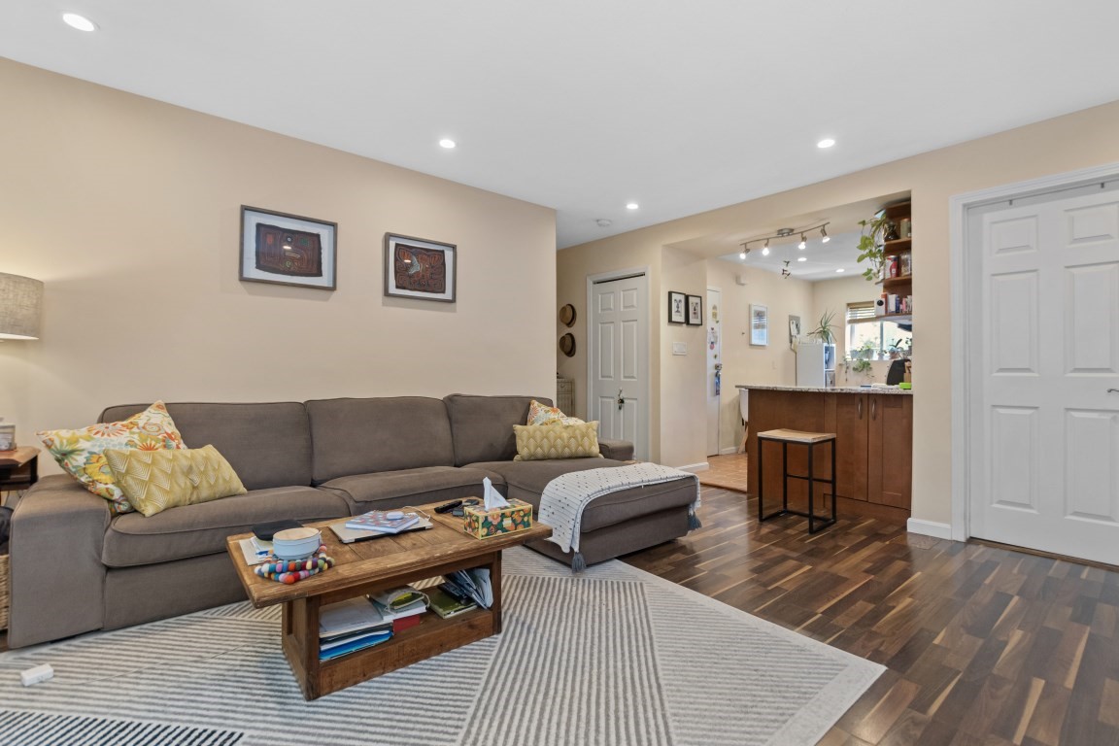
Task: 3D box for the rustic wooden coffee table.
[{"bbox_3d":[-0.626,0.814,1.788,1.010,0.414,0.596,0,0,-39],"label":"rustic wooden coffee table"}]

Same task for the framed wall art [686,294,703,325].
[{"bbox_3d":[1.385,-0.630,4.770,0.255,0.300,0.026,0,0,-41],"label":"framed wall art"}]

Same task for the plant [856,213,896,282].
[{"bbox_3d":[2.297,-0.913,3.384,0.200,0.480,0.190,0,0,-43],"label":"plant"}]

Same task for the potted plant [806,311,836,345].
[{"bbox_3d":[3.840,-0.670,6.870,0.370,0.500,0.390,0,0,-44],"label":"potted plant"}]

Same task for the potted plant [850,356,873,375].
[{"bbox_3d":[4.300,-0.090,6.650,0.220,0.280,0.280,0,0,-44],"label":"potted plant"}]

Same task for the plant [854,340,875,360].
[{"bbox_3d":[4.453,-0.348,6.817,0.200,0.295,0.200,0,0,-43],"label":"plant"}]

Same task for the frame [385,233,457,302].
[{"bbox_3d":[-0.990,-0.742,3.360,0.516,0.436,0.030,0,0,-37],"label":"frame"}]

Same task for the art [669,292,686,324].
[{"bbox_3d":[1.160,-0.630,4.570,0.252,0.300,0.026,0,0,-41],"label":"art"}]

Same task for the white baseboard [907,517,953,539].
[{"bbox_3d":[2.388,1.000,3.008,0.020,0.090,0.230,0,0,-43],"label":"white baseboard"}]

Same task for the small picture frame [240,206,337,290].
[{"bbox_3d":[-1.645,-0.748,2.858,0.513,0.436,0.030,0,0,-37],"label":"small picture frame"}]

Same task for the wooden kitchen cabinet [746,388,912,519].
[{"bbox_3d":[2.180,0.575,3.680,0.600,0.900,1.140,0,0,-44],"label":"wooden kitchen cabinet"}]

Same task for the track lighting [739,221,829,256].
[{"bbox_3d":[1.820,-1.085,3.790,0.130,0.190,0.720,0,0,-38],"label":"track lighting"}]

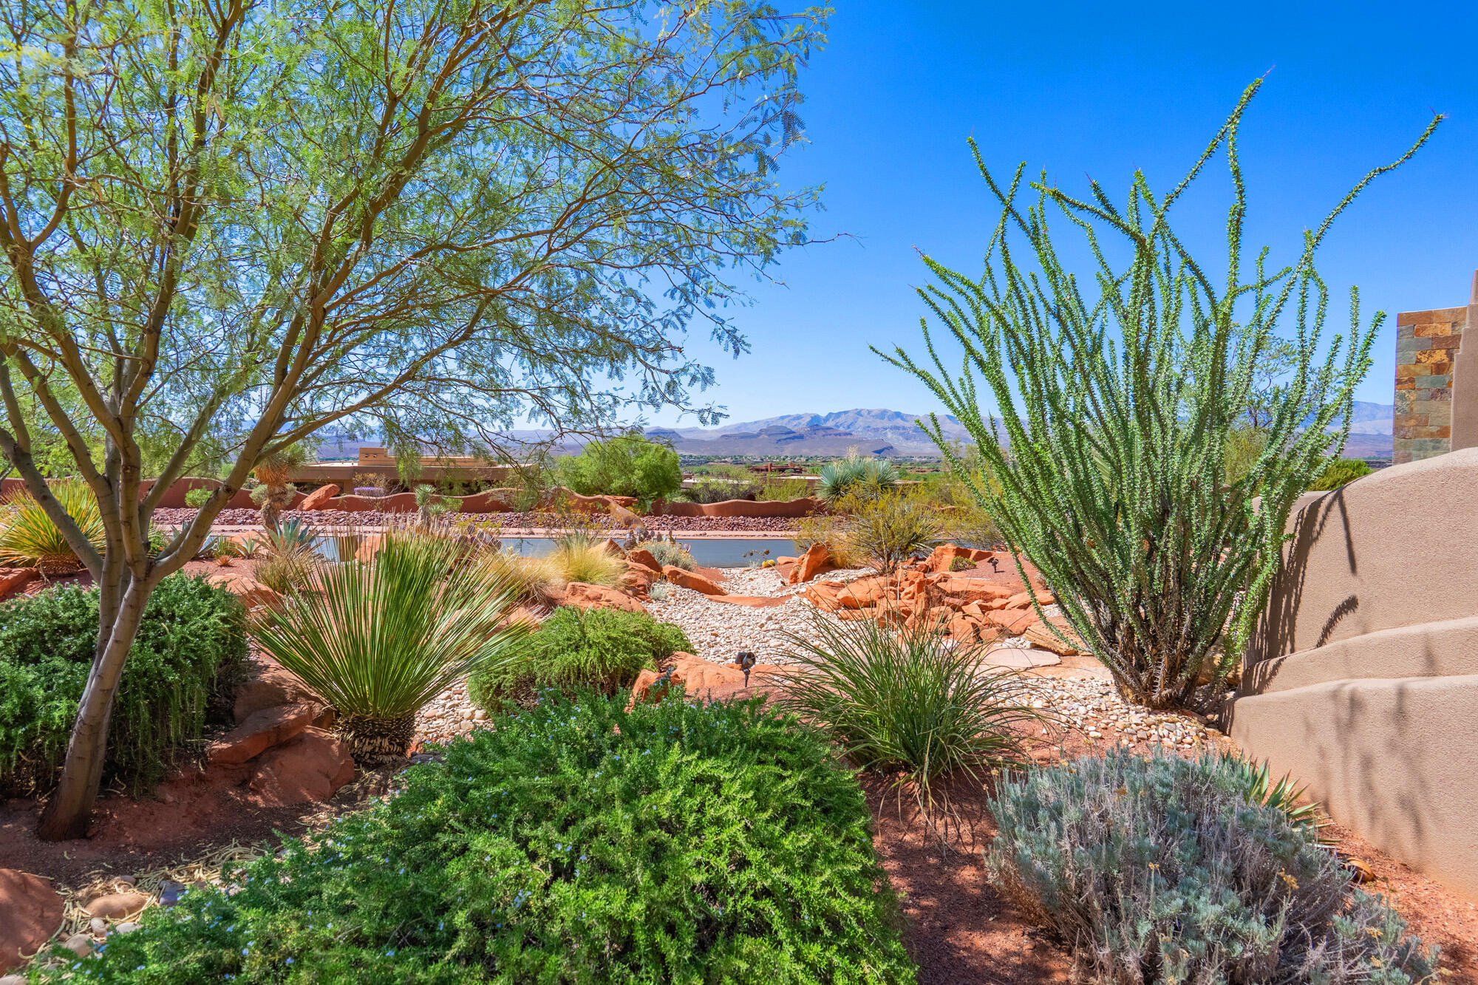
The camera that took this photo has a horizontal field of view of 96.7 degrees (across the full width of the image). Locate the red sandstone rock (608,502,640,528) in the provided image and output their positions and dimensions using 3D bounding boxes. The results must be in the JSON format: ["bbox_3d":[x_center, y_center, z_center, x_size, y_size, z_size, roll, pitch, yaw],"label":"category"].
[{"bbox_3d":[-3.586,0.703,20.500,0.979,0.804,0.900,0,3,0],"label":"red sandstone rock"}]

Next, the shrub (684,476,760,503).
[{"bbox_3d":[-0.599,-0.041,23.500,2.900,1.100,2.100,0,3,0],"label":"shrub"}]

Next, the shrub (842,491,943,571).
[{"bbox_3d":[2.198,0.546,9.400,1.395,1.123,1.300,0,3,0],"label":"shrub"}]

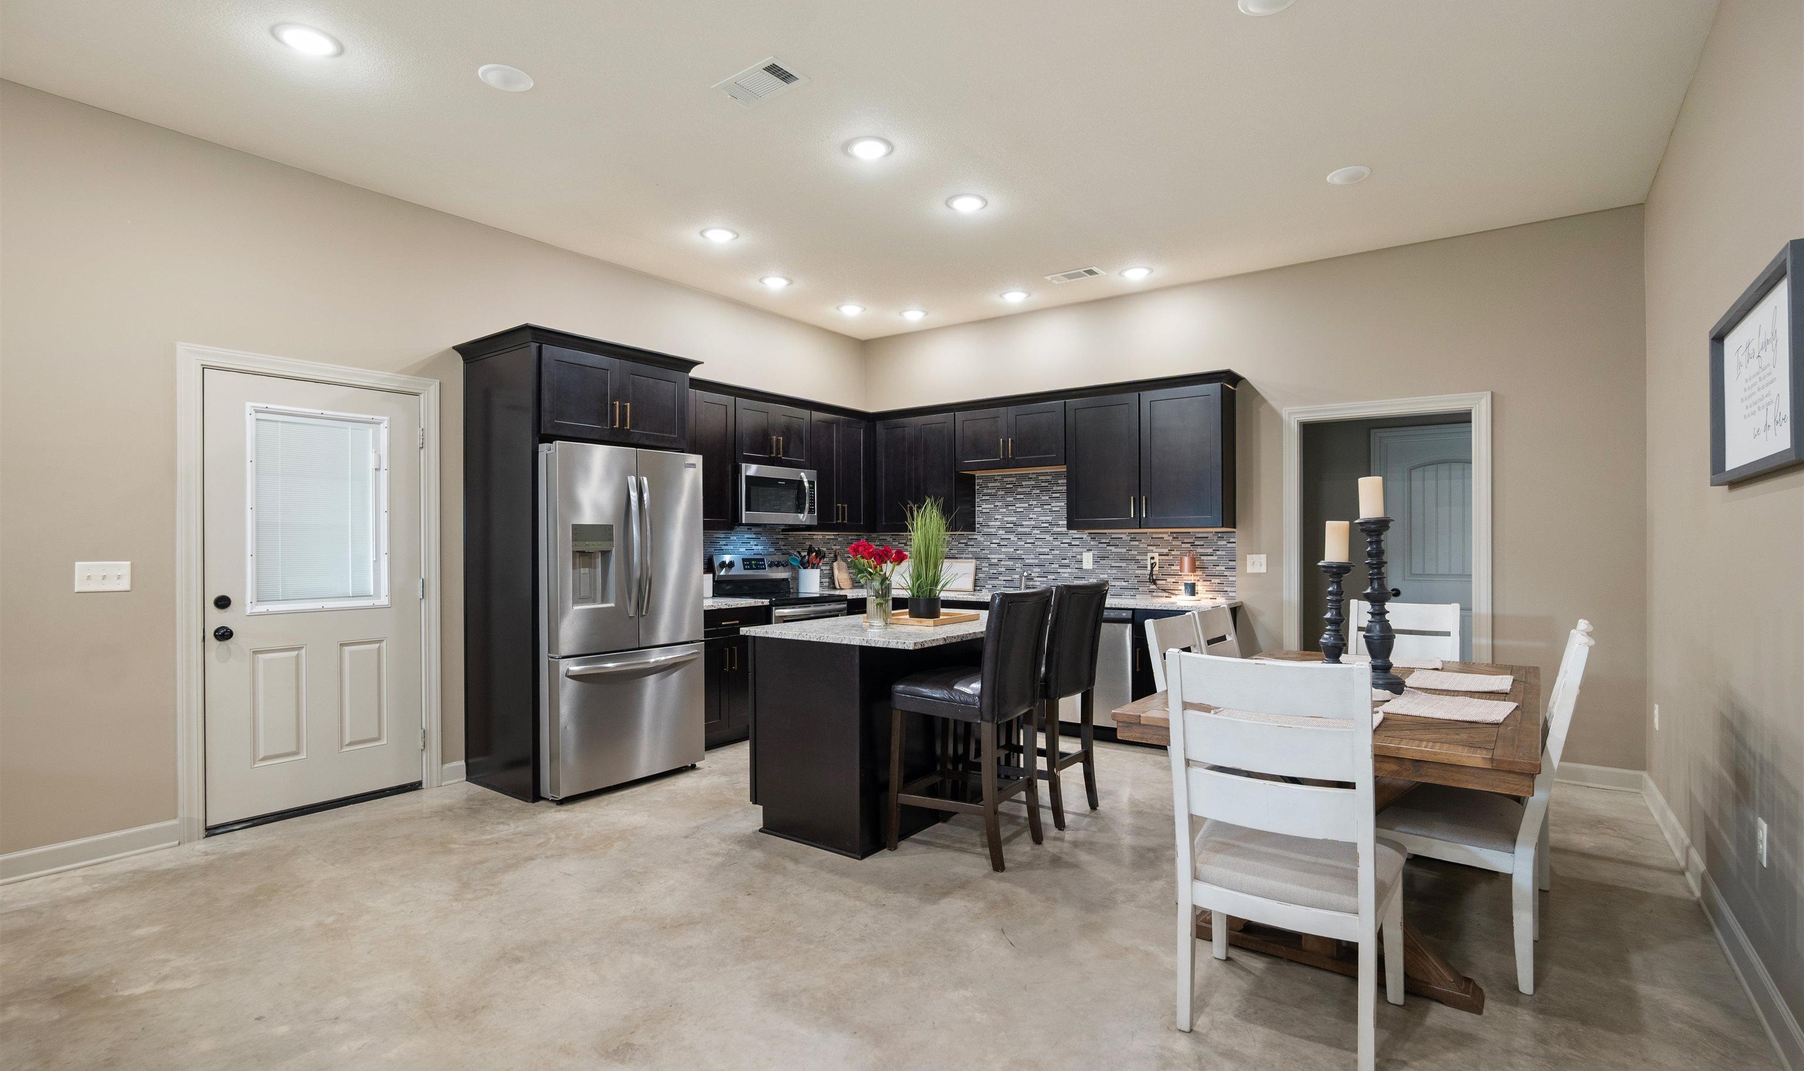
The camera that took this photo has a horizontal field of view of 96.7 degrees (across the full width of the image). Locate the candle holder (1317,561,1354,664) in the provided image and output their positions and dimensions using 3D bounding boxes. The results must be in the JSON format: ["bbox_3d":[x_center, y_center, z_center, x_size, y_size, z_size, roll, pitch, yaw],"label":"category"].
[{"bbox_3d":[1.676,0.333,3.097,0.150,0.450,0.150,0,0,38],"label":"candle holder"}]

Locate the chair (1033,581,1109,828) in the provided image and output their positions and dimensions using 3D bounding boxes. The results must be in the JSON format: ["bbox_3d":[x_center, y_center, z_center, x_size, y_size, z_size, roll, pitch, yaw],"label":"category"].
[{"bbox_3d":[0.646,0.780,3.862,0.550,1.100,0.460,0,0,37],"label":"chair"}]

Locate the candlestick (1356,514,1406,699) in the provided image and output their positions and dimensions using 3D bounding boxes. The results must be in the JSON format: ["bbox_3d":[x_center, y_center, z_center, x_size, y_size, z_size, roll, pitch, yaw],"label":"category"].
[{"bbox_3d":[1.796,0.252,3.026,0.175,0.636,0.175,0,0,38],"label":"candlestick"}]

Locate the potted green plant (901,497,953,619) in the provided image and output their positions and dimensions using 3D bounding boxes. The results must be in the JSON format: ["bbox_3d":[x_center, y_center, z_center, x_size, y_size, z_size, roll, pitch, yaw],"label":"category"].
[{"bbox_3d":[0.119,0.103,3.858,0.230,0.575,0.220,0,0,0],"label":"potted green plant"}]

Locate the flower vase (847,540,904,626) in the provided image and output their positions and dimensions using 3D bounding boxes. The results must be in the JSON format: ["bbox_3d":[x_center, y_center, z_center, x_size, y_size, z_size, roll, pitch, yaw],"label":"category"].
[{"bbox_3d":[-0.118,0.207,3.617,0.250,0.400,0.230,0,0,0],"label":"flower vase"}]

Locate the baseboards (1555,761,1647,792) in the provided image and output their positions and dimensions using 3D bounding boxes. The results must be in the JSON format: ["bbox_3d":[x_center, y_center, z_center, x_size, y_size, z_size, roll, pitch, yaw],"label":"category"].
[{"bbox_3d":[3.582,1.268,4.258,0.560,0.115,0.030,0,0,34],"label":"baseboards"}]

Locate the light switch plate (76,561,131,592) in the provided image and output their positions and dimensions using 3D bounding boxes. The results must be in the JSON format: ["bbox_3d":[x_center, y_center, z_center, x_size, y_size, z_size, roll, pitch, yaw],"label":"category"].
[{"bbox_3d":[-3.269,0.171,3.283,0.010,0.117,0.162,0,0,38],"label":"light switch plate"}]

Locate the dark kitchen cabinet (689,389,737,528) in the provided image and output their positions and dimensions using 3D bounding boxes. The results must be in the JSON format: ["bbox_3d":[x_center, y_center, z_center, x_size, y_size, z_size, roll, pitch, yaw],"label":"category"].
[{"bbox_3d":[-1.458,-0.509,5.362,0.325,0.930,0.630,0,0,38],"label":"dark kitchen cabinet"}]

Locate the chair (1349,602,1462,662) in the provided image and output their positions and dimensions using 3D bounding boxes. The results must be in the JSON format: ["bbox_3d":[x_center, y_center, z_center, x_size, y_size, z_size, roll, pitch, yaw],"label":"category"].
[{"bbox_3d":[2.237,0.816,3.606,0.500,1.025,0.620,0,0,35],"label":"chair"}]

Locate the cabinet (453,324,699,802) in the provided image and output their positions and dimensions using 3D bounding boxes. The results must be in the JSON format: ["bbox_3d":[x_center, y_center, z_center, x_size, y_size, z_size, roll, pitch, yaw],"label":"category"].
[{"bbox_3d":[-1.797,0.155,4.543,0.760,2.350,1.055,0,0,37],"label":"cabinet"}]

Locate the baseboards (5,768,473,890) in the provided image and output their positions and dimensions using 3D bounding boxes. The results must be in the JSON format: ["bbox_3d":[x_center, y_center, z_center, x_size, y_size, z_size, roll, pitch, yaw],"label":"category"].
[{"bbox_3d":[-2.888,1.264,3.684,0.030,0.115,1.680,0,0,38],"label":"baseboards"}]

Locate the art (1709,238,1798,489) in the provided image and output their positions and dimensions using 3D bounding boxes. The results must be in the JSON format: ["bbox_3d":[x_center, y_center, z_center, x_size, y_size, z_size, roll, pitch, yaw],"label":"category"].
[{"bbox_3d":[2.355,-0.418,2.213,0.040,0.505,0.998,0,0,38],"label":"art"}]

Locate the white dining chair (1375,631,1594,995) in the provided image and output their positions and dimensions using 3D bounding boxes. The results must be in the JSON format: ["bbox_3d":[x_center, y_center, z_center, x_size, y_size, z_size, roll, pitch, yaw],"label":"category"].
[{"bbox_3d":[1.833,0.817,2.604,0.620,1.026,0.510,0,0,39],"label":"white dining chair"}]

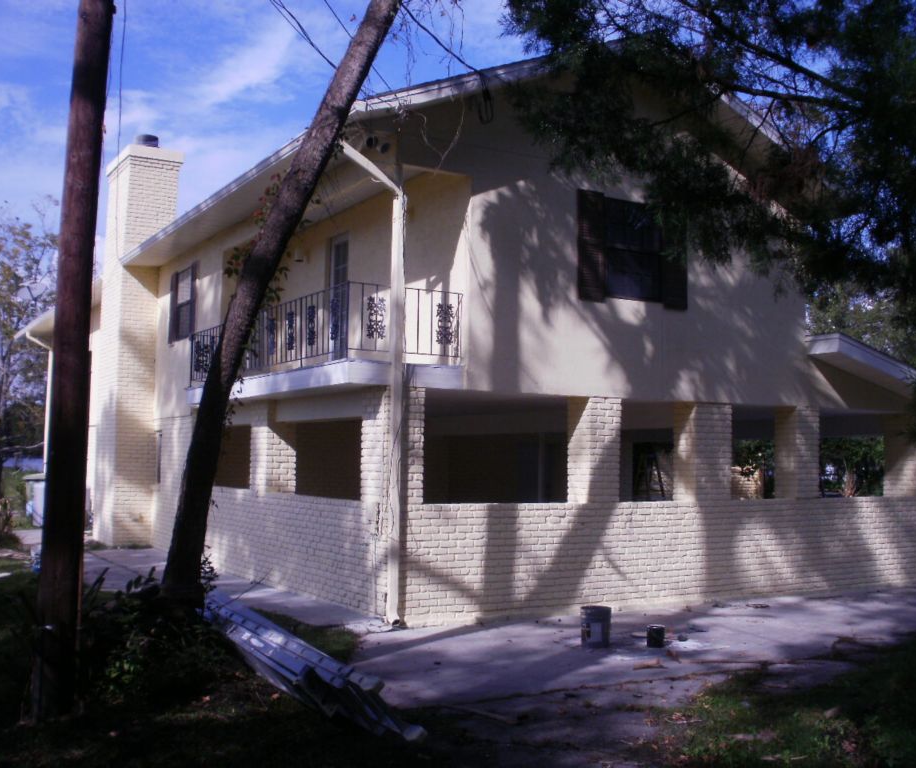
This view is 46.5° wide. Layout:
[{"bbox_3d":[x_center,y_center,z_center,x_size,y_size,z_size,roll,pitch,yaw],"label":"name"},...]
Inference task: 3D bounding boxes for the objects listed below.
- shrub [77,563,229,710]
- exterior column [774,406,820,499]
[{"bbox_3d":[-2.323,1.824,8.150,1.030,0.950,0.950,2,-4,-16],"label":"shrub"},{"bbox_3d":[4.556,0.926,14.338,0.435,1.209,0.405,3,-5,-30],"label":"exterior column"}]

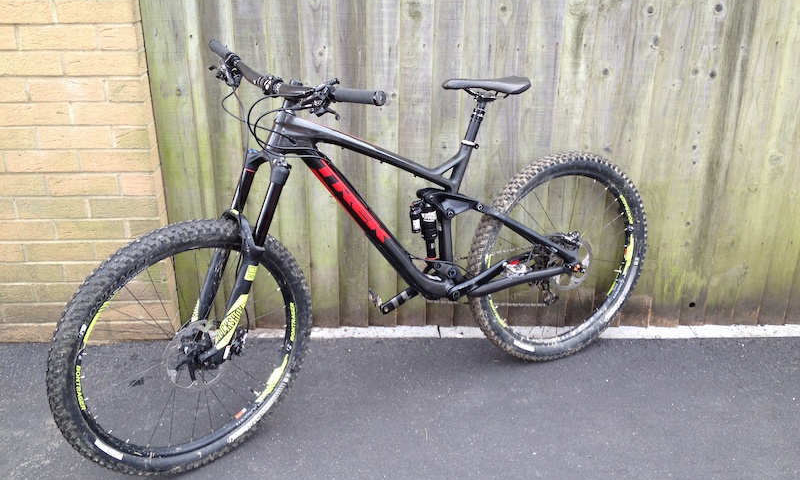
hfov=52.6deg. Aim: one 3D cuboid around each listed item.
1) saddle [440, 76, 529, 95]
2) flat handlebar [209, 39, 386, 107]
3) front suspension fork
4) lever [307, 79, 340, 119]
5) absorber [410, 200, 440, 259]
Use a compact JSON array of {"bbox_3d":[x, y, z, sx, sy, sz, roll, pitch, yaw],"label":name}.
[{"bbox_3d":[0.239,-0.425,2.239,0.277,0.056,0.140,-12,21,-26],"label":"saddle"},{"bbox_3d":[-0.290,-0.389,1.941,0.078,0.073,0.762,-16,28,-36],"label":"flat handlebar"},{"bbox_3d":[-0.418,0.041,2.012,0.115,0.555,0.190,14,8,-43],"label":"front suspension fork"},{"bbox_3d":[-0.170,-0.314,1.792,0.072,0.072,0.088,-16,28,-36],"label":"lever"},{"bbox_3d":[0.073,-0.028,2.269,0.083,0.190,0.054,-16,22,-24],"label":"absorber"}]

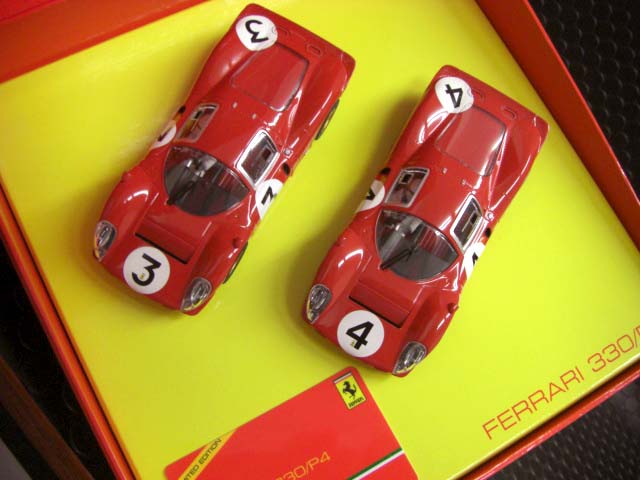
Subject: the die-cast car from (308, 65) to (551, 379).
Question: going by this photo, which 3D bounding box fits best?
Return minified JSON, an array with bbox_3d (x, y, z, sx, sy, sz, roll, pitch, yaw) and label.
[{"bbox_3d":[0.045,-0.010,0.294,0.056,0.031,0.134,31,70,3],"label":"die-cast car"}]

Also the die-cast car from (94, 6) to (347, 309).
[{"bbox_3d":[-0.039,-0.035,0.291,0.056,0.031,0.134,29,70,3],"label":"die-cast car"}]

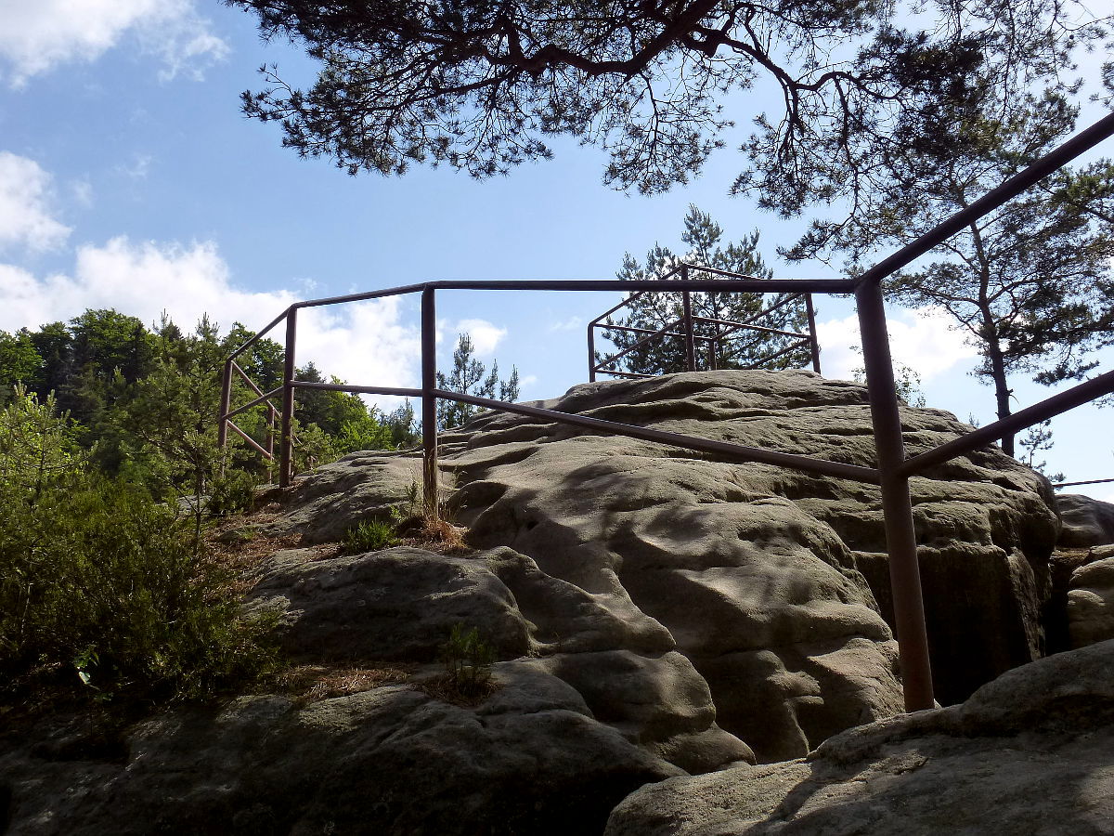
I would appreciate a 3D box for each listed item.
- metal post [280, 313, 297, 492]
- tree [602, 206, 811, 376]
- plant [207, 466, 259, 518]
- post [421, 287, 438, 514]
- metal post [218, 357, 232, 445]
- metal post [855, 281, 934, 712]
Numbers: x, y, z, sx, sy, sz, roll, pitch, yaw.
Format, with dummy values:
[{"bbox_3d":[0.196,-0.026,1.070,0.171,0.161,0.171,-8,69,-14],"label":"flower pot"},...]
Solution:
[{"bbox_3d":[-1.633,-0.133,5.480,0.062,1.130,0.062,-2,-14,0],"label":"metal post"},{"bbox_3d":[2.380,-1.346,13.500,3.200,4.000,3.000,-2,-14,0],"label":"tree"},{"bbox_3d":[-1.980,0.451,5.500,0.310,0.310,0.300,-2,-14,0],"label":"plant"},{"bbox_3d":[-0.581,-0.086,4.100,0.062,1.100,0.062,-3,-14,0],"label":"post"},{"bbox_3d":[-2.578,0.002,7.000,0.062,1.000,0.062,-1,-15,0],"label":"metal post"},{"bbox_3d":[0.787,0.154,2.120,0.062,1.020,0.062,-2,-14,0],"label":"metal post"}]

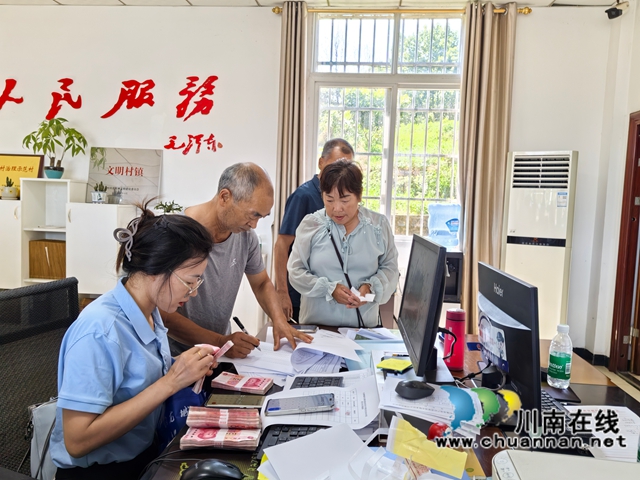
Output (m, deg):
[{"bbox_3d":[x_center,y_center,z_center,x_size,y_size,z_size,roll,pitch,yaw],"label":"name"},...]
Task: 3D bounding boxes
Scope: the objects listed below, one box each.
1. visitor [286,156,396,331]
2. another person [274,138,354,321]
[{"bbox_3d":[0.101,0.383,2.240,0.500,1.480,0.340,2,4,1],"label":"visitor"},{"bbox_3d":[0.003,0.268,2.750,0.520,1.640,0.360,0,4,-24],"label":"another person"}]

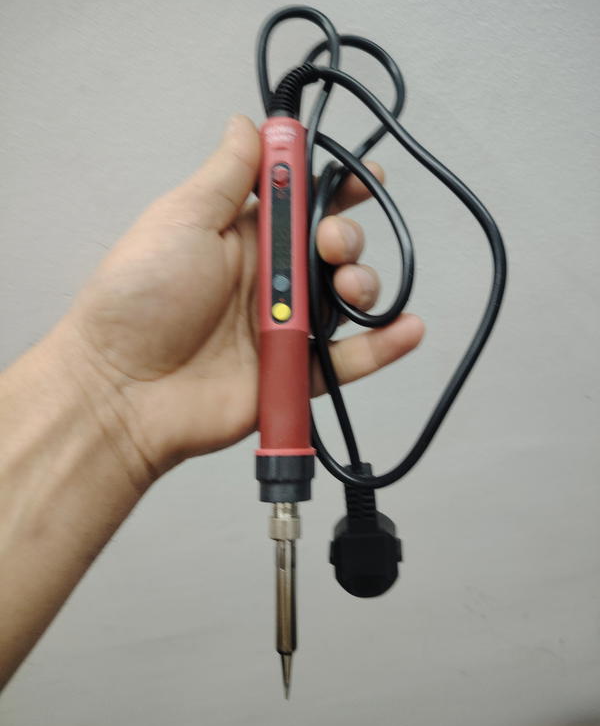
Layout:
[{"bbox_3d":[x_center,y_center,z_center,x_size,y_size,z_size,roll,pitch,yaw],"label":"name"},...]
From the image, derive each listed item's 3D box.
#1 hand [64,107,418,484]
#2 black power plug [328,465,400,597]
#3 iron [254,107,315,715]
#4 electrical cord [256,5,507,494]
[{"bbox_3d":[-0.024,-0.033,0.236,0.152,0.115,0.078,-29,4,-9],"label":"hand"},{"bbox_3d":[0.035,0.088,0.297,0.038,0.076,0.042,-3,14,3],"label":"black power plug"},{"bbox_3d":[-0.006,0.010,0.217,0.024,0.227,0.024,-1,-7,3],"label":"iron"},{"bbox_3d":[0.028,-0.060,0.262,0.106,0.235,0.105,0,-7,0],"label":"electrical cord"}]

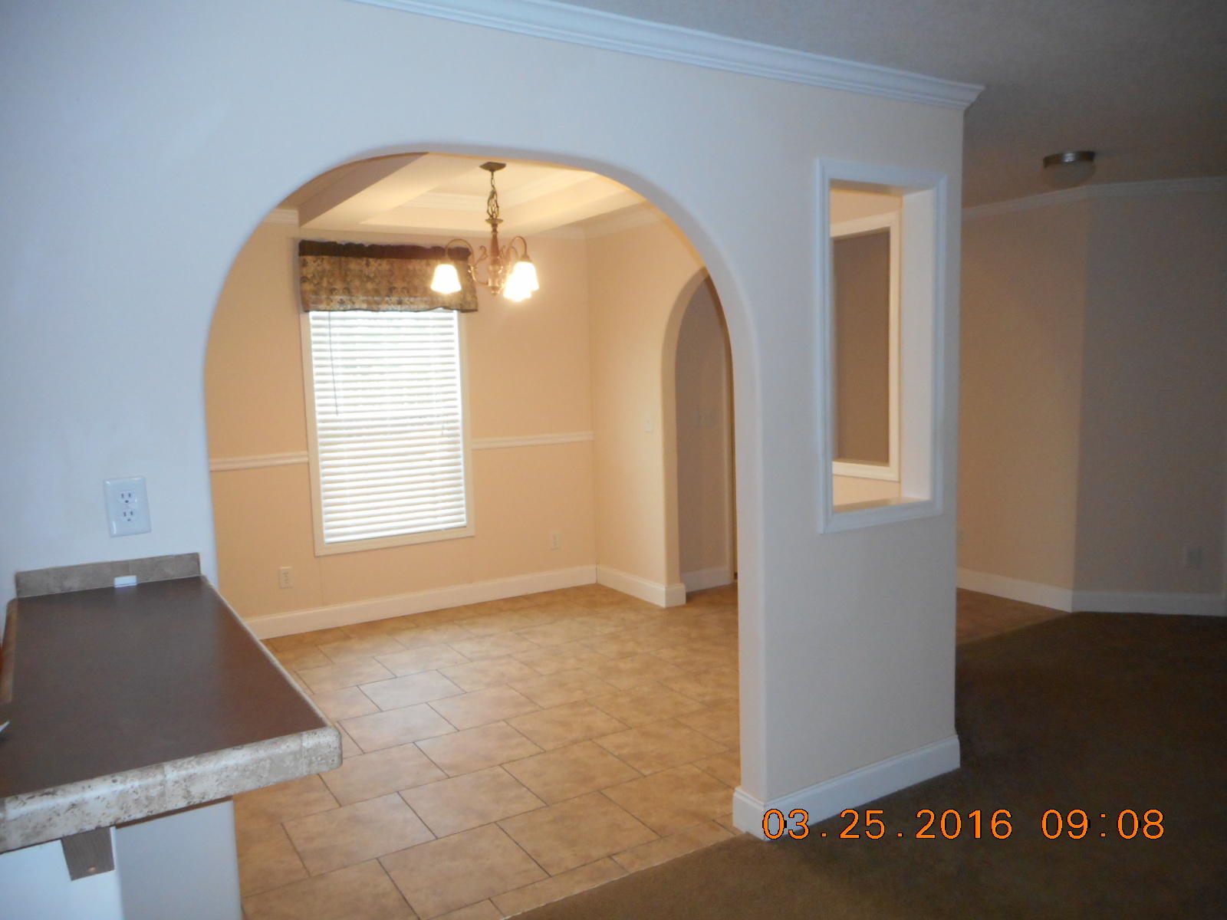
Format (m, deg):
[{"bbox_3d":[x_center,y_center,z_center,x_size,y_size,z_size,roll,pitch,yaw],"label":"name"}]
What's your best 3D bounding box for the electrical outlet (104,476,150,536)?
[{"bbox_3d":[-1.004,0.098,1.832,0.072,0.117,0.010,-5,6,-31],"label":"electrical outlet"}]

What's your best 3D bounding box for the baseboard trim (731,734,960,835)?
[{"bbox_3d":[0.849,1.116,3.108,0.956,0.121,0.137,-5,6,-31],"label":"baseboard trim"}]

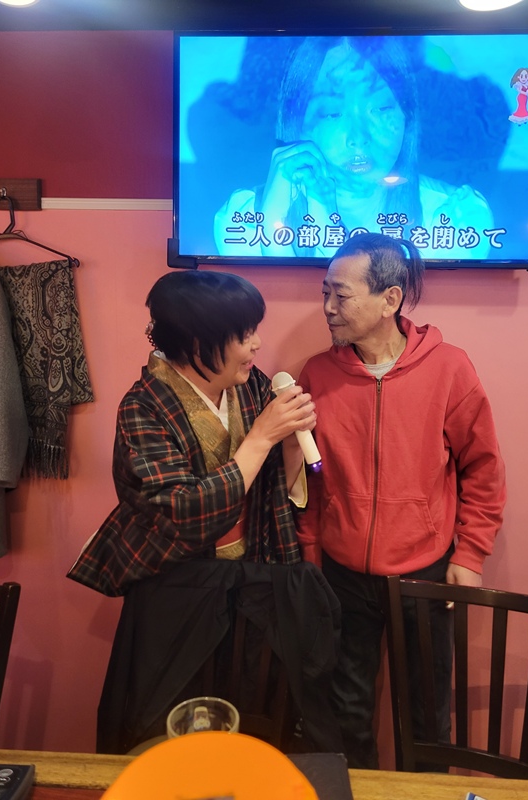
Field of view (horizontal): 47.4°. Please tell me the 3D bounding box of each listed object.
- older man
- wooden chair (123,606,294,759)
[{"bbox_3d":[0.330,0.405,1.550,0.510,1.630,0.320,3,6,21],"label":"older man"},{"bbox_3d":[-0.090,0.827,1.140,0.430,0.880,0.500,1,6,-2],"label":"wooden chair"}]

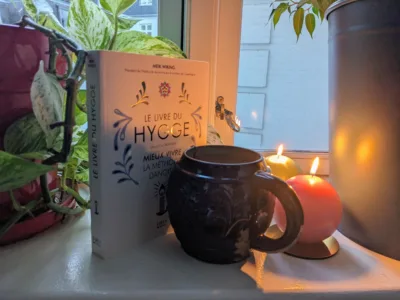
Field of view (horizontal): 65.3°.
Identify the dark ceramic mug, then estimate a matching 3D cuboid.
[{"bbox_3d":[0.034,0.055,0.315,0.139,0.099,0.111,10,14,32],"label":"dark ceramic mug"}]

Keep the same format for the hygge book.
[{"bbox_3d":[-0.047,0.001,0.333,0.021,0.190,0.139,13,16,40],"label":"hygge book"}]

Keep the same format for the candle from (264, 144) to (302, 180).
[{"bbox_3d":[0.125,0.036,0.492,0.066,0.076,0.066,2,12,0],"label":"candle"}]

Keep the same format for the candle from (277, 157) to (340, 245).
[{"bbox_3d":[0.118,0.057,0.339,0.072,0.086,0.072,2,12,0],"label":"candle"}]

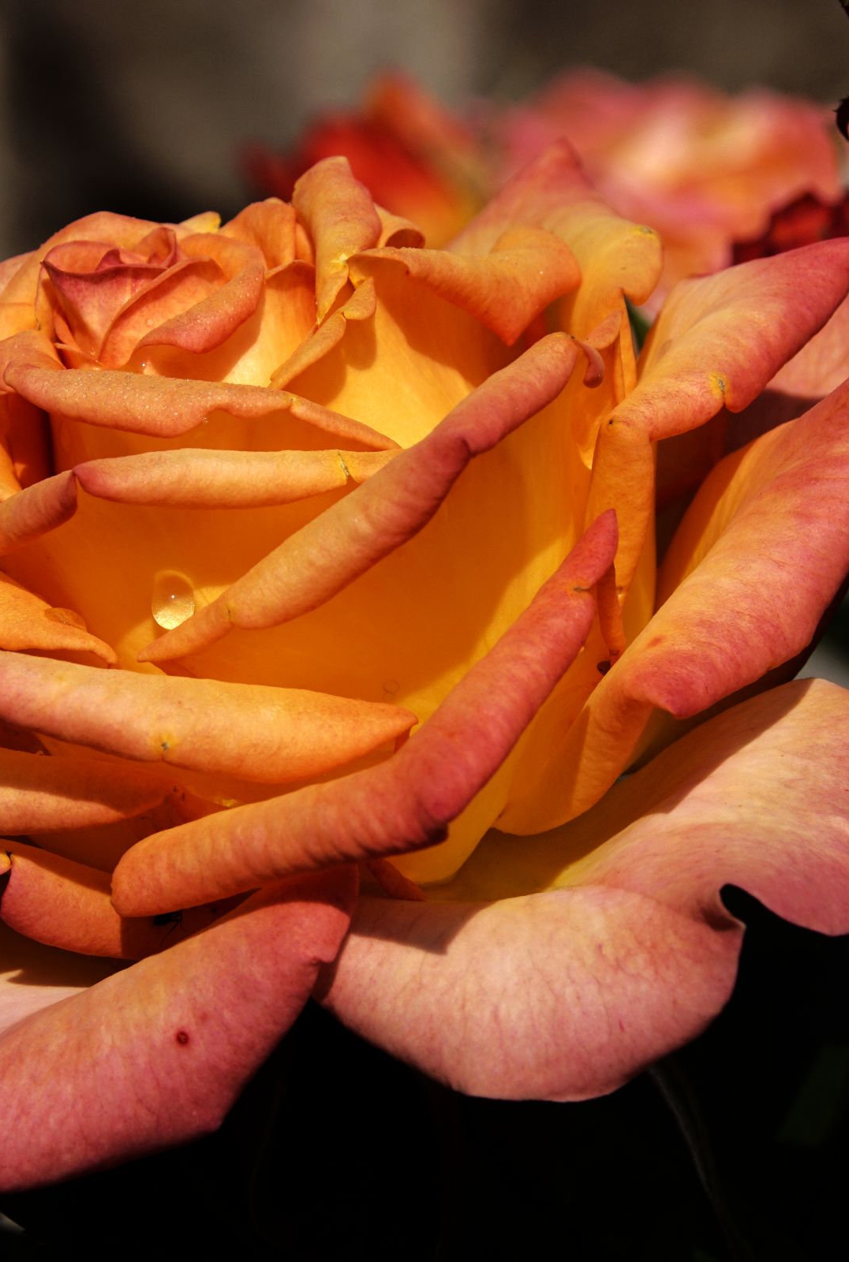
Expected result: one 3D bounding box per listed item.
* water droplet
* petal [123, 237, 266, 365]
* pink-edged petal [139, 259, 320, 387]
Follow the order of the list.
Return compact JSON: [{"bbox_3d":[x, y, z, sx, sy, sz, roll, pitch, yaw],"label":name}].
[{"bbox_3d":[-0.021,-0.003,0.597,0.004,0.005,0.003,0,12,0],"label":"water droplet"},{"bbox_3d":[-0.020,-0.028,0.614,0.010,0.010,0.010,-3,12,-15],"label":"petal"},{"bbox_3d":[-0.017,-0.026,0.611,0.013,0.009,0.010,-3,12,-15],"label":"pink-edged petal"}]

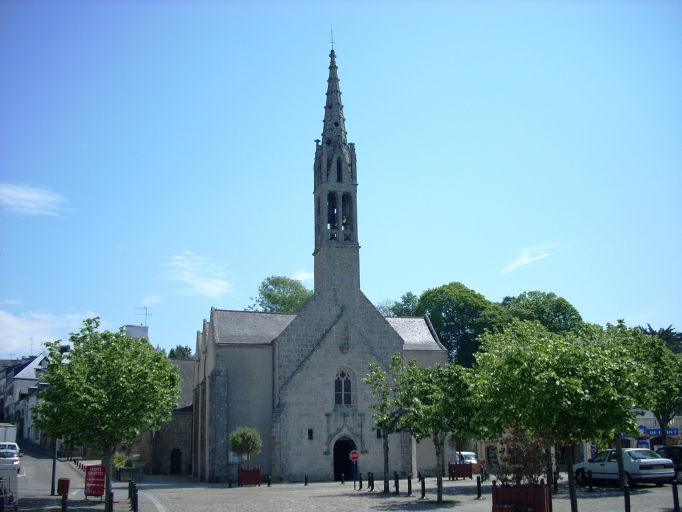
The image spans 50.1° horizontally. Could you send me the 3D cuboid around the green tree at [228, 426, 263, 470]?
[{"bbox_3d":[-4.916,9.893,37.651,1.725,2.123,1.725,-2,-15,0],"label":"green tree"}]

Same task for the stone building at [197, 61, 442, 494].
[{"bbox_3d":[-3.849,2.038,55.276,14.600,28.000,25.000,3,-16,-17],"label":"stone building"}]

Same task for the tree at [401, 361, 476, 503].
[{"bbox_3d":[3.093,5.525,23.161,2.409,4.327,2.409,-2,-15,0],"label":"tree"}]

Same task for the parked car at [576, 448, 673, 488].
[{"bbox_3d":[10.944,8.273,28.655,1.690,1.410,4.250,3,-16,-18],"label":"parked car"}]

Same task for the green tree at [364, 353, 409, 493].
[{"bbox_3d":[1.848,6.597,29.019,1.950,5.344,1.950,-2,-15,0],"label":"green tree"}]

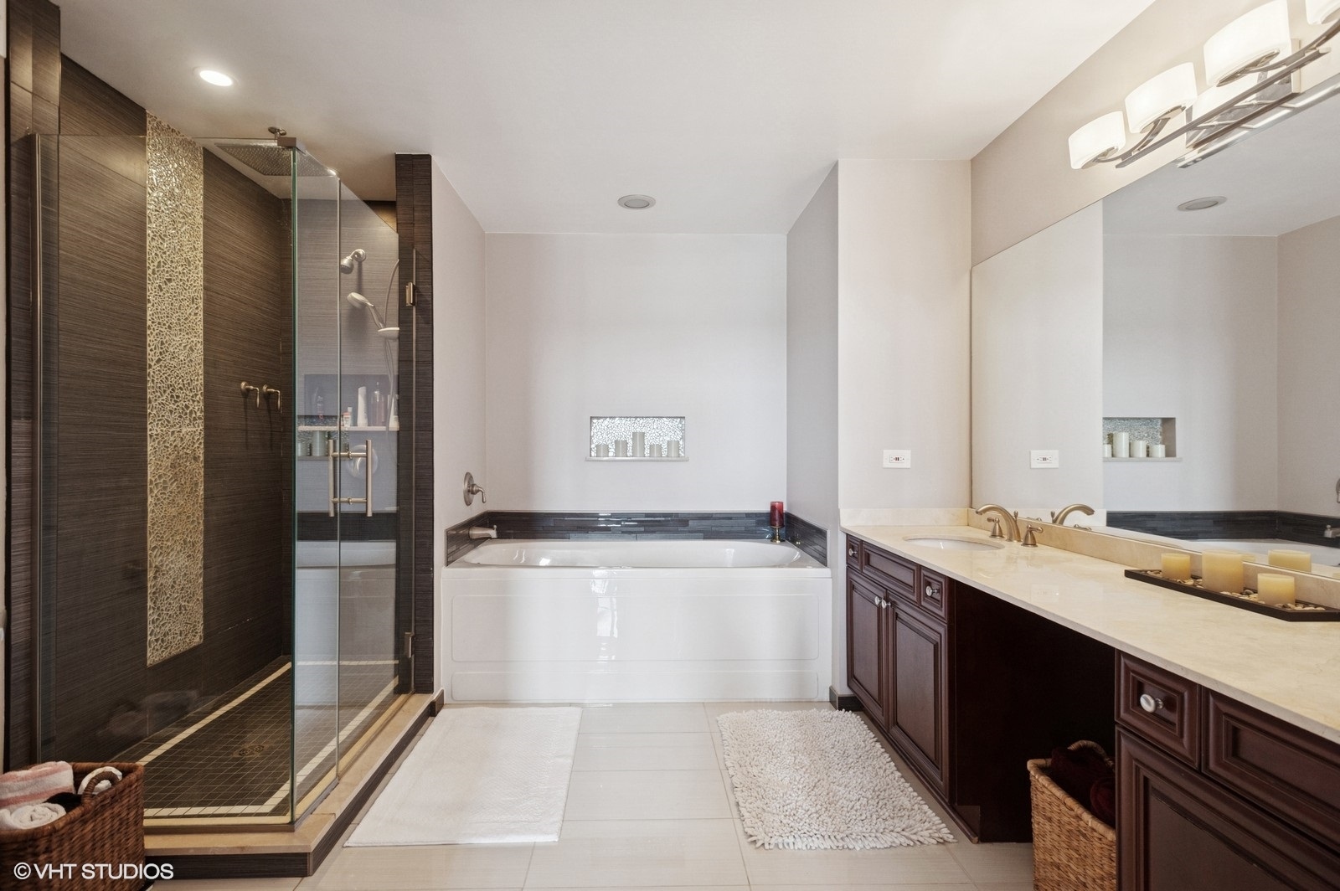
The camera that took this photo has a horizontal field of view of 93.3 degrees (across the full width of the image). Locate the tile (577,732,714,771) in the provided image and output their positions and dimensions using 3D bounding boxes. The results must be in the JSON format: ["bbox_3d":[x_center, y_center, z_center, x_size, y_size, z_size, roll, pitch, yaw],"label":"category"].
[{"bbox_3d":[-0.125,1.192,2.454,0.610,0.010,0.303,0,0,-2],"label":"tile"}]

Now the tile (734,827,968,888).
[{"bbox_3d":[0.518,1.192,1.861,0.610,0.010,0.303,0,0,-2],"label":"tile"}]

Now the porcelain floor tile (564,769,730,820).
[{"bbox_3d":[-0.110,1.192,2.153,0.610,0.010,0.303,0,0,-2],"label":"porcelain floor tile"}]

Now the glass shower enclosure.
[{"bbox_3d":[-1.485,0.110,2.335,0.730,2.000,1.000,0,0,-2],"label":"glass shower enclosure"}]

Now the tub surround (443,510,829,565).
[{"bbox_3d":[-0.170,0.487,3.385,1.790,0.170,0.890,0,0,-2],"label":"tub surround"}]

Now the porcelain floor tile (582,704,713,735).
[{"bbox_3d":[-0.141,1.192,2.752,0.610,0.010,0.300,0,0,-2],"label":"porcelain floor tile"}]

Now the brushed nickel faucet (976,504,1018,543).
[{"bbox_3d":[1.250,0.297,2.410,0.170,0.145,0.055,0,0,-2],"label":"brushed nickel faucet"}]

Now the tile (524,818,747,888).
[{"bbox_3d":[-0.095,1.192,1.851,0.610,0.010,0.303,0,0,-2],"label":"tile"}]

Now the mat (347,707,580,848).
[{"bbox_3d":[-0.680,1.181,2.372,0.630,0.013,0.970,0,0,-2],"label":"mat"}]

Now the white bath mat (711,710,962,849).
[{"bbox_3d":[0.527,1.172,2.325,0.620,0.030,0.900,0,0,-2],"label":"white bath mat"}]

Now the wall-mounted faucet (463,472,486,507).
[{"bbox_3d":[-1.020,0.231,3.340,0.105,0.180,0.175,0,0,-2],"label":"wall-mounted faucet"}]

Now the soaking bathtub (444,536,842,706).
[{"bbox_3d":[-0.168,0.879,3.360,1.800,0.617,0.900,0,0,-2],"label":"soaking bathtub"}]

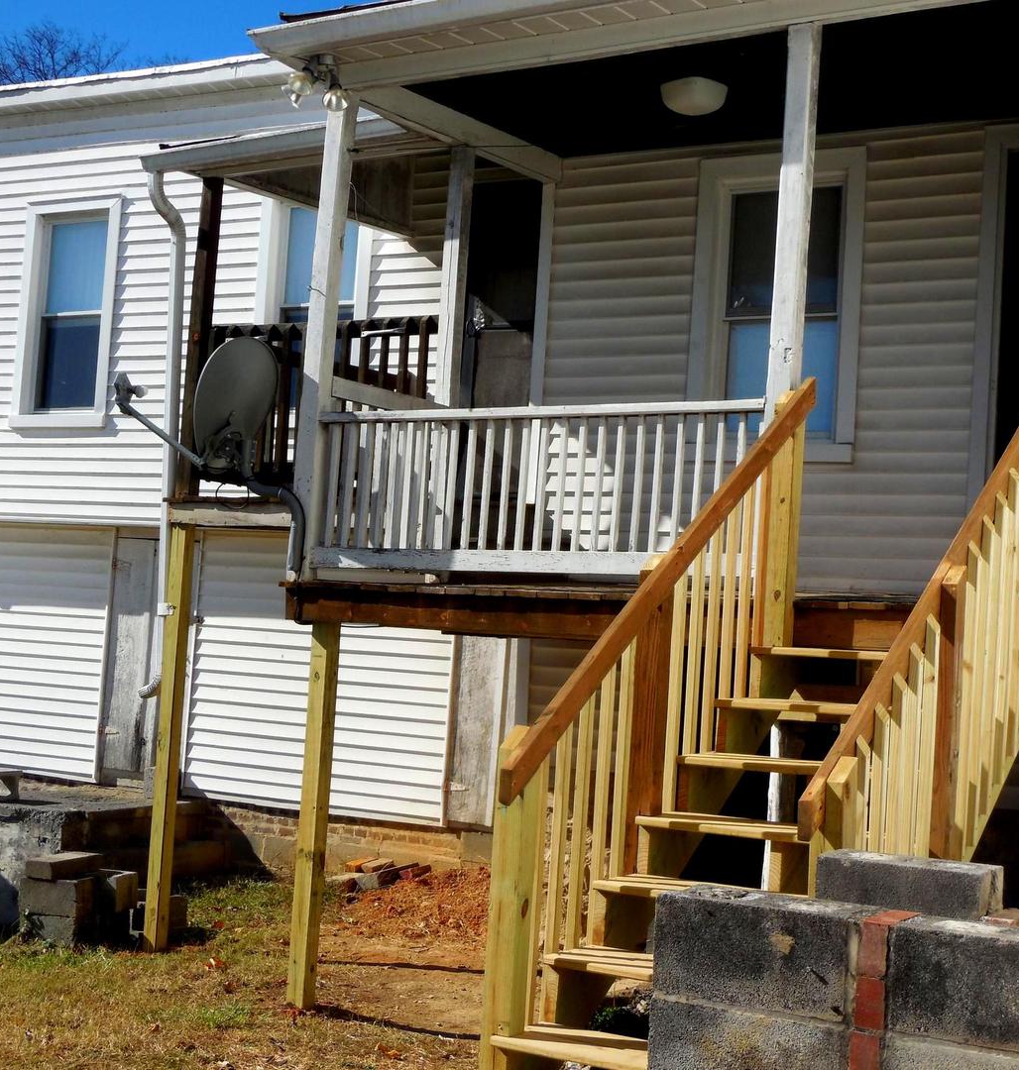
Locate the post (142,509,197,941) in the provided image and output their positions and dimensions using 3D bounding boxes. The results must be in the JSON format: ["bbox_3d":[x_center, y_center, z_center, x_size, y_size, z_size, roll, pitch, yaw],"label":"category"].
[{"bbox_3d":[-1.844,1.083,10.285,0.090,2.330,0.090,1,-4,34],"label":"post"}]

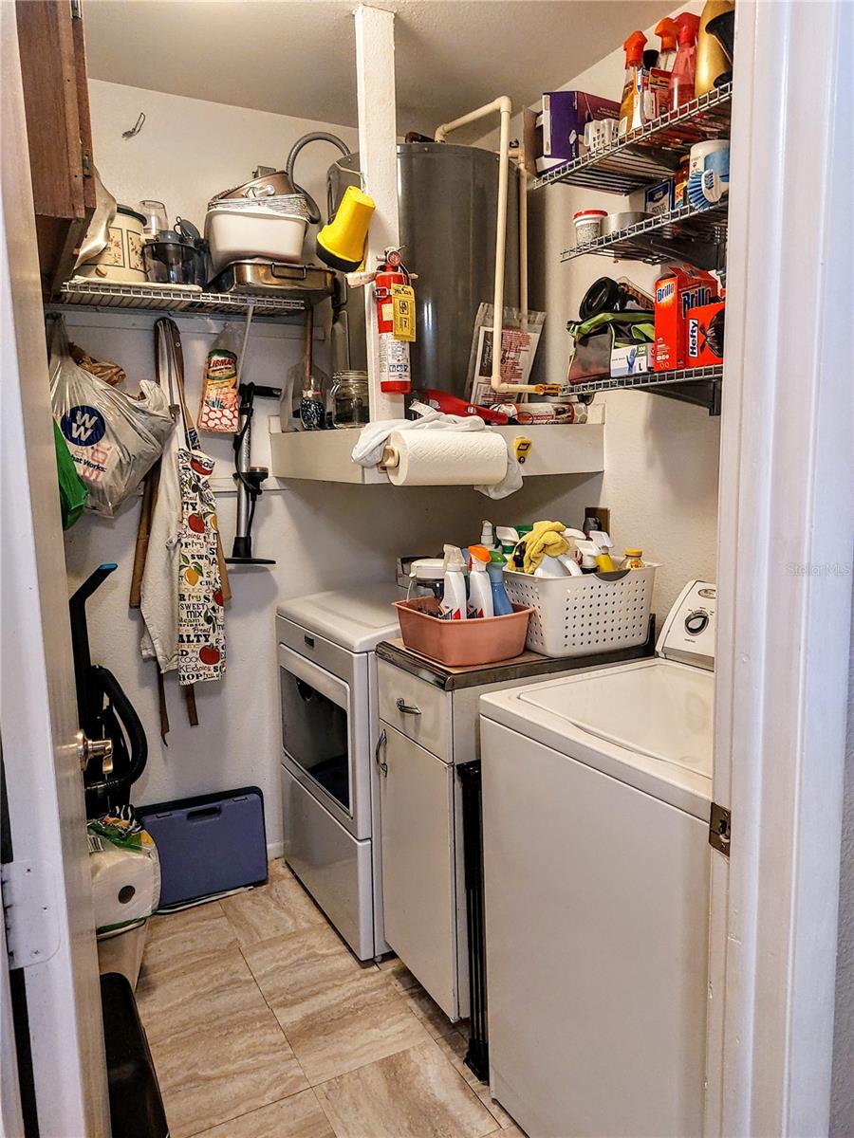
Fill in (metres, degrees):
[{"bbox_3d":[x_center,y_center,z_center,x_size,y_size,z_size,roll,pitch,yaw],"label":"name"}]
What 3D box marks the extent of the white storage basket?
[{"bbox_3d":[0.311,0.080,1.997,0.365,0.188,0.390,-6,9,-29],"label":"white storage basket"}]

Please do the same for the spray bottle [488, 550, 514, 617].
[{"bbox_3d":[0.173,0.079,1.840,0.090,0.230,0.070,2,8,21],"label":"spray bottle"}]

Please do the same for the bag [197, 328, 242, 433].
[{"bbox_3d":[-0.652,-0.595,2.465,0.135,0.335,0.050,-5,9,-28],"label":"bag"}]

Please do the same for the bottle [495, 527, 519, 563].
[{"bbox_3d":[0.211,0.026,2.067,0.095,0.262,0.060,-6,9,-29],"label":"bottle"}]

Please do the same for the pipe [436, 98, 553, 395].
[{"bbox_3d":[0.186,-0.886,2.229,0.255,0.760,0.220,-5,9,-28],"label":"pipe"}]

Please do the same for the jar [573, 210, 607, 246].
[{"bbox_3d":[0.407,-0.844,1.983,0.087,0.100,0.087,-1,8,0],"label":"jar"}]

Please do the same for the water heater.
[{"bbox_3d":[-0.003,-0.800,2.446,0.575,0.760,0.575,-1,8,0],"label":"water heater"}]

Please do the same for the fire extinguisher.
[{"bbox_3d":[-0.079,-0.623,1.995,0.110,0.365,0.100,-1,8,0],"label":"fire extinguisher"}]

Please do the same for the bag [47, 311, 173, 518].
[{"bbox_3d":[-0.912,-0.434,2.279,0.345,0.560,0.200,-6,9,-29],"label":"bag"}]

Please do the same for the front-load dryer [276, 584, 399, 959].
[{"bbox_3d":[-0.040,0.564,2.590,0.690,0.970,0.690,-6,9,-29],"label":"front-load dryer"}]

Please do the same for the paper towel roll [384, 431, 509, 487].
[{"bbox_3d":[0.050,-0.283,1.998,0.280,0.140,0.140,-5,9,-28],"label":"paper towel roll"}]

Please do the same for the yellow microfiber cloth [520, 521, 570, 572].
[{"bbox_3d":[0.288,-0.055,1.938,0.125,0.130,0.115,-6,9,-29],"label":"yellow microfiber cloth"}]

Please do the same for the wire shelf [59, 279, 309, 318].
[{"bbox_3d":[-0.713,-0.760,2.283,0.645,0.035,0.325,-5,9,-28],"label":"wire shelf"}]

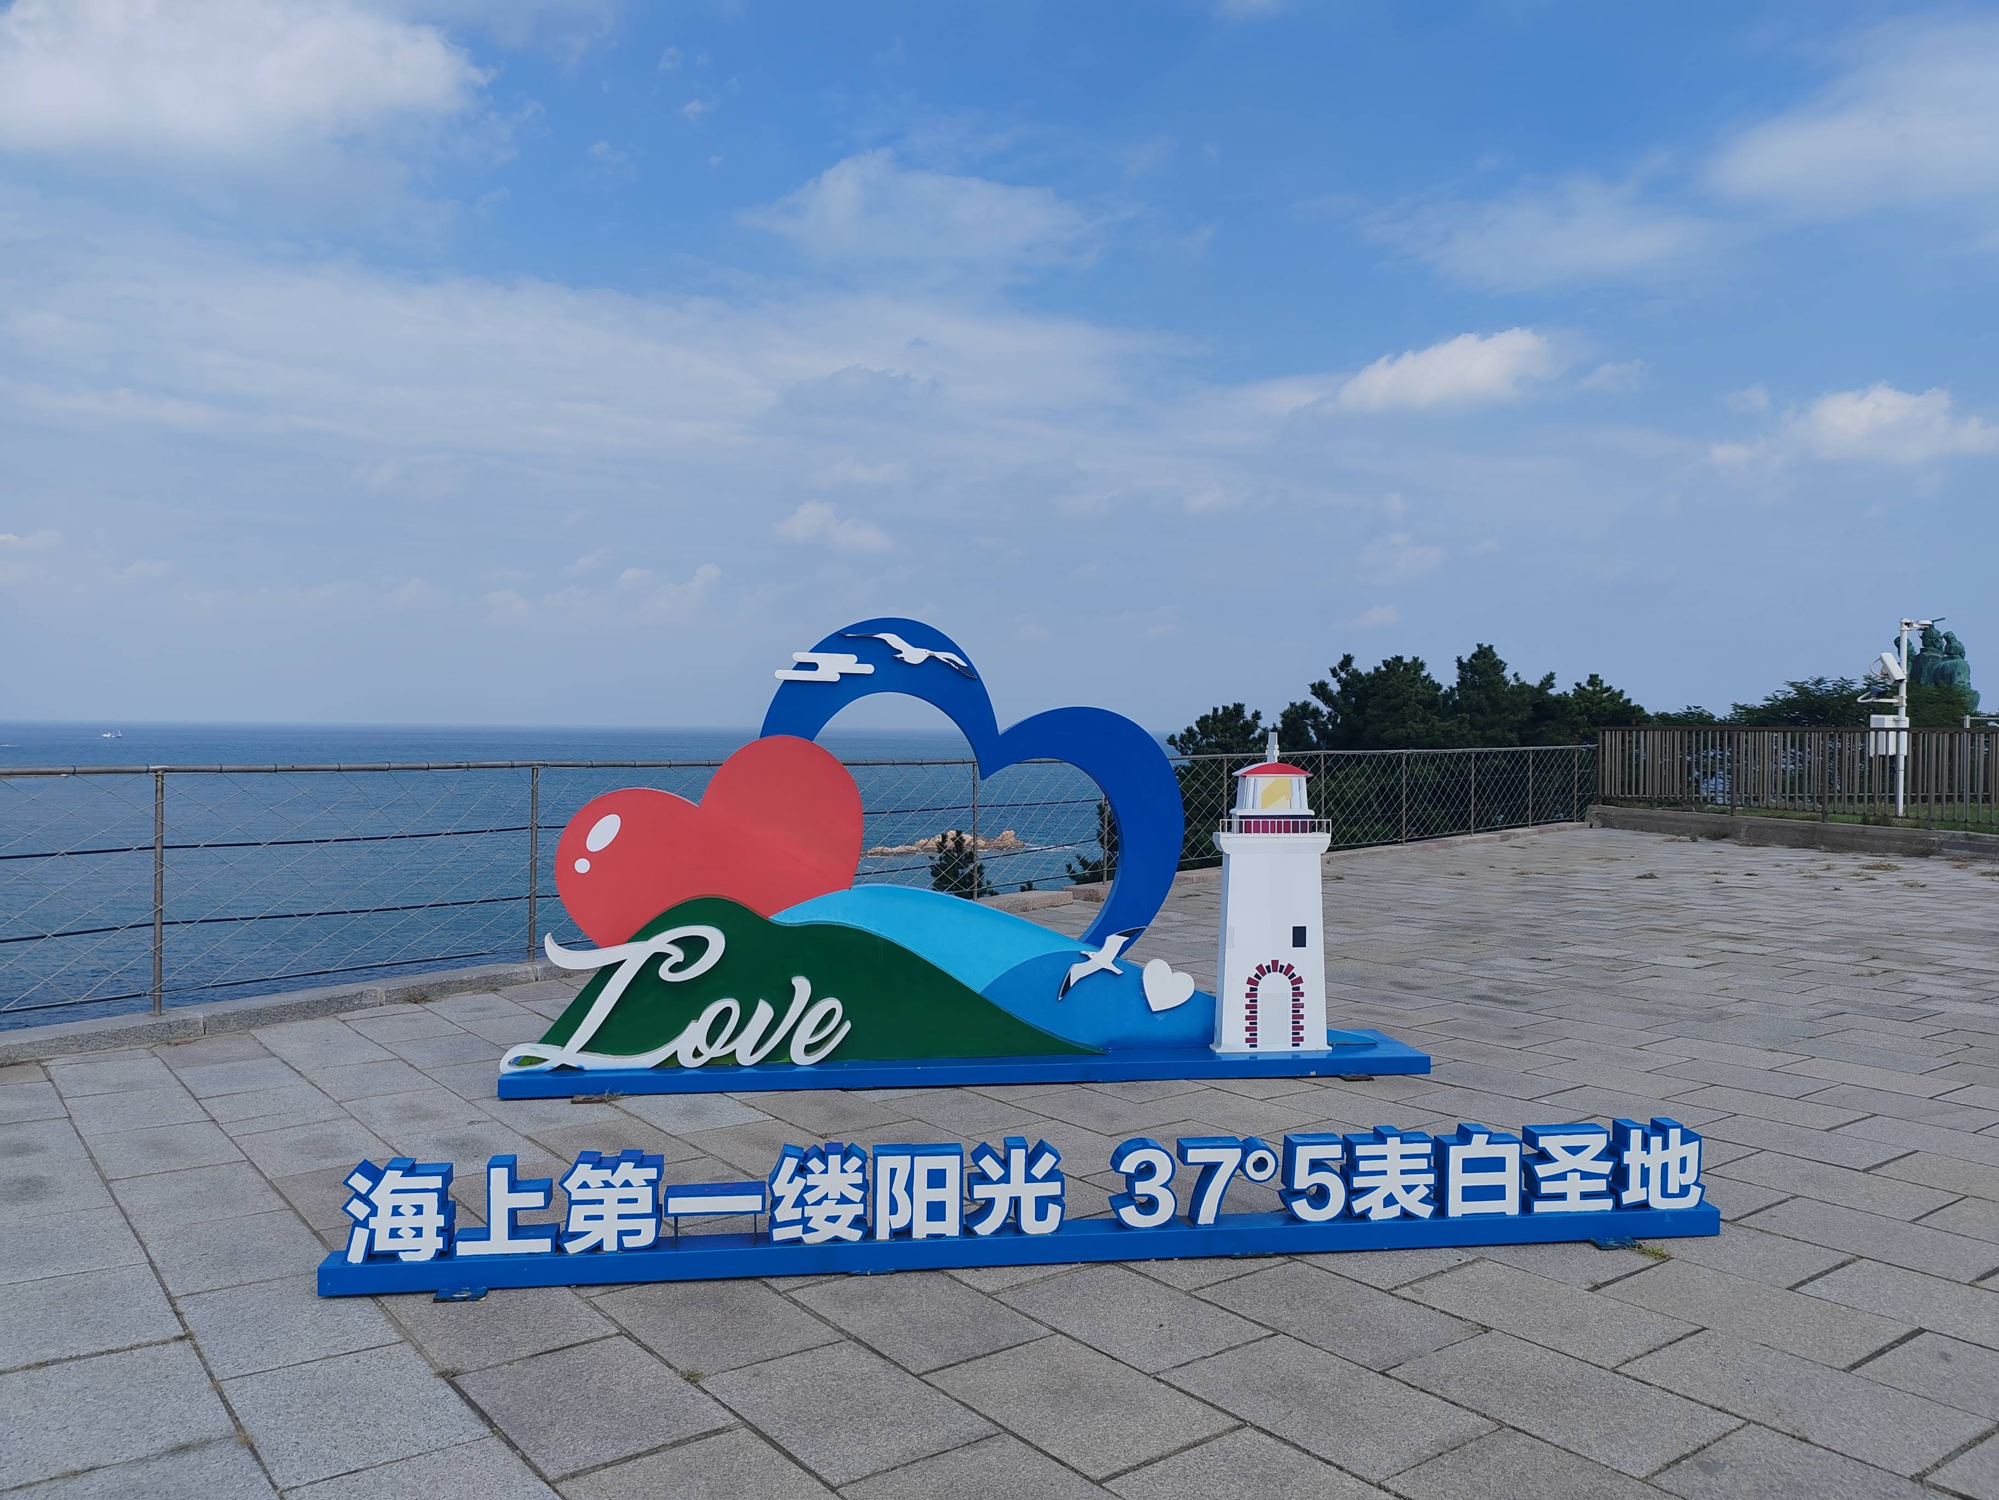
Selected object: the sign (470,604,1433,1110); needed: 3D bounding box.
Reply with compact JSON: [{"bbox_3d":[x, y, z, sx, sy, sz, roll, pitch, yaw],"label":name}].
[{"bbox_3d":[-0.088,0.399,6.526,3.764,1.888,0.581,0,1,-9],"label":"sign"}]

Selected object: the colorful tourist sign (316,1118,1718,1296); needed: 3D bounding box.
[{"bbox_3d":[0.173,1.222,4.241,3.812,0.310,0.116,0,1,-9],"label":"colorful tourist sign"}]

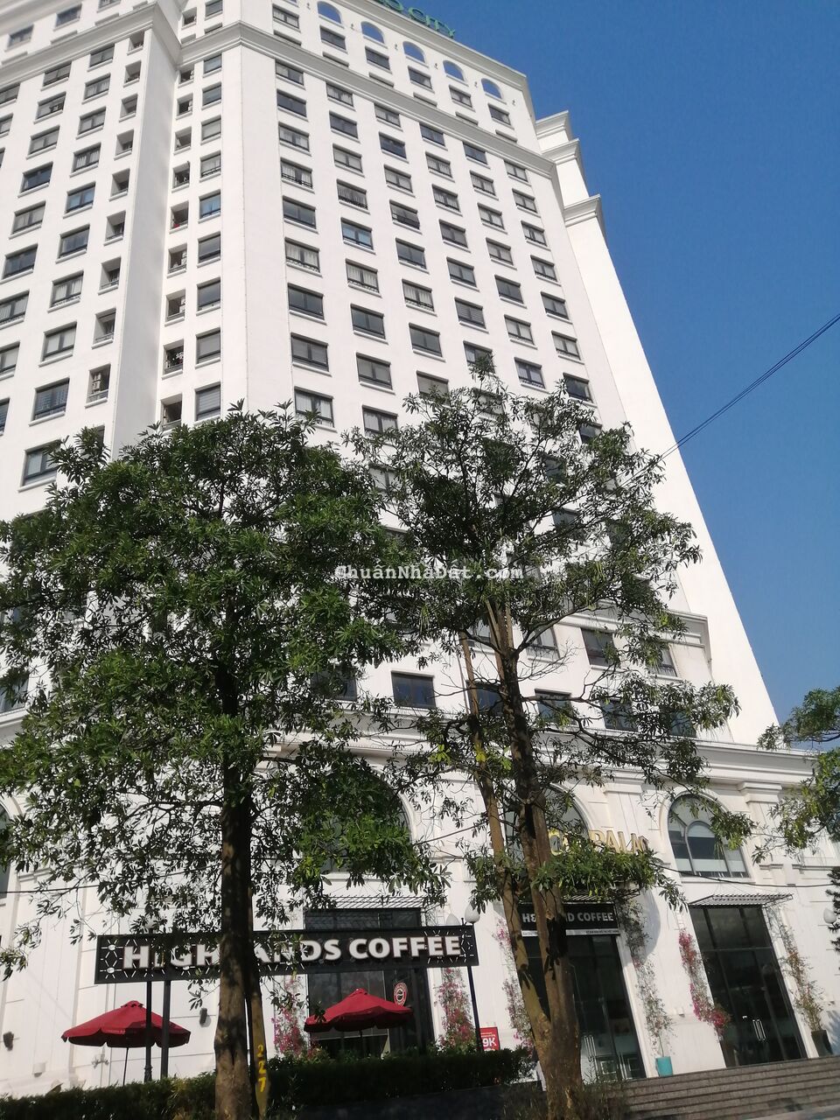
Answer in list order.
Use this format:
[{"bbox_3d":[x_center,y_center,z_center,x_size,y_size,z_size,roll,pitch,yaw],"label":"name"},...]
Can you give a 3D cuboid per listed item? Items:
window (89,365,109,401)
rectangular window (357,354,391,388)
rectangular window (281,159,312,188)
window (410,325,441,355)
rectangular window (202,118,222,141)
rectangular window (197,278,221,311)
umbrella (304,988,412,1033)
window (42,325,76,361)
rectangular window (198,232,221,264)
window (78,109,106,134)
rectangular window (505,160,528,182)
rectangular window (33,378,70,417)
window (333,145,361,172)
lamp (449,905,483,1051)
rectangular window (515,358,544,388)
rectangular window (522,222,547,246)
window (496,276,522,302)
[{"bbox_3d":[-12.697,-6.936,33.342,0.926,1.703,0.200,-14,-32,11],"label":"window"},{"bbox_3d":[-2.075,-8.480,37.970,1.620,1.500,0.160,10,-36,-27],"label":"rectangular window"},{"bbox_3d":[-6.445,-20.142,44.046,1.716,1.546,0.200,10,-36,-27],"label":"rectangular window"},{"bbox_3d":[0.303,-11.040,42.441,1.748,1.680,0.200,10,-36,-27],"label":"window"},{"bbox_3d":[-11.102,-23.048,44.968,1.144,1.619,0.200,-15,-32,12],"label":"rectangular window"},{"bbox_3d":[-9.458,-11.896,37.871,1.176,1.625,0.200,-15,-32,11],"label":"rectangular window"},{"bbox_3d":[-1.348,11.511,19.474,2.500,2.836,2.500,10,-36,-27],"label":"umbrella"},{"bbox_3d":[-14.922,-8.997,34.900,1.566,1.634,0.200,-14,-32,11],"label":"window"},{"bbox_3d":[-9.782,-14.557,39.345,1.176,1.634,0.200,-14,-32,11],"label":"rectangular window"},{"bbox_3d":[-17.134,-22.899,44.063,1.583,1.625,0.200,-15,-32,11],"label":"window"},{"bbox_3d":[6.496,-26.243,57.180,1.748,1.680,0.200,10,-36,-27],"label":"rectangular window"},{"bbox_3d":[-14.927,-6.491,34.115,1.579,1.668,0.200,-15,-32,11],"label":"rectangular window"},{"bbox_3d":[-4.060,-22.575,47.465,1.711,1.649,0.200,10,-36,-27],"label":"window"},{"bbox_3d":[1.159,9.575,18.178,0.360,3.934,1.150,10,-36,-27],"label":"lamp"},{"bbox_3d":[5.842,-9.848,44.503,1.733,1.634,0.200,10,-35,-27],"label":"rectangular window"},{"bbox_3d":[7.278,-20.667,53.737,1.748,1.680,0.200,10,-36,-27],"label":"rectangular window"},{"bbox_3d":[5.147,-15.534,48.358,1.684,1.583,0.200,10,-36,-27],"label":"window"}]

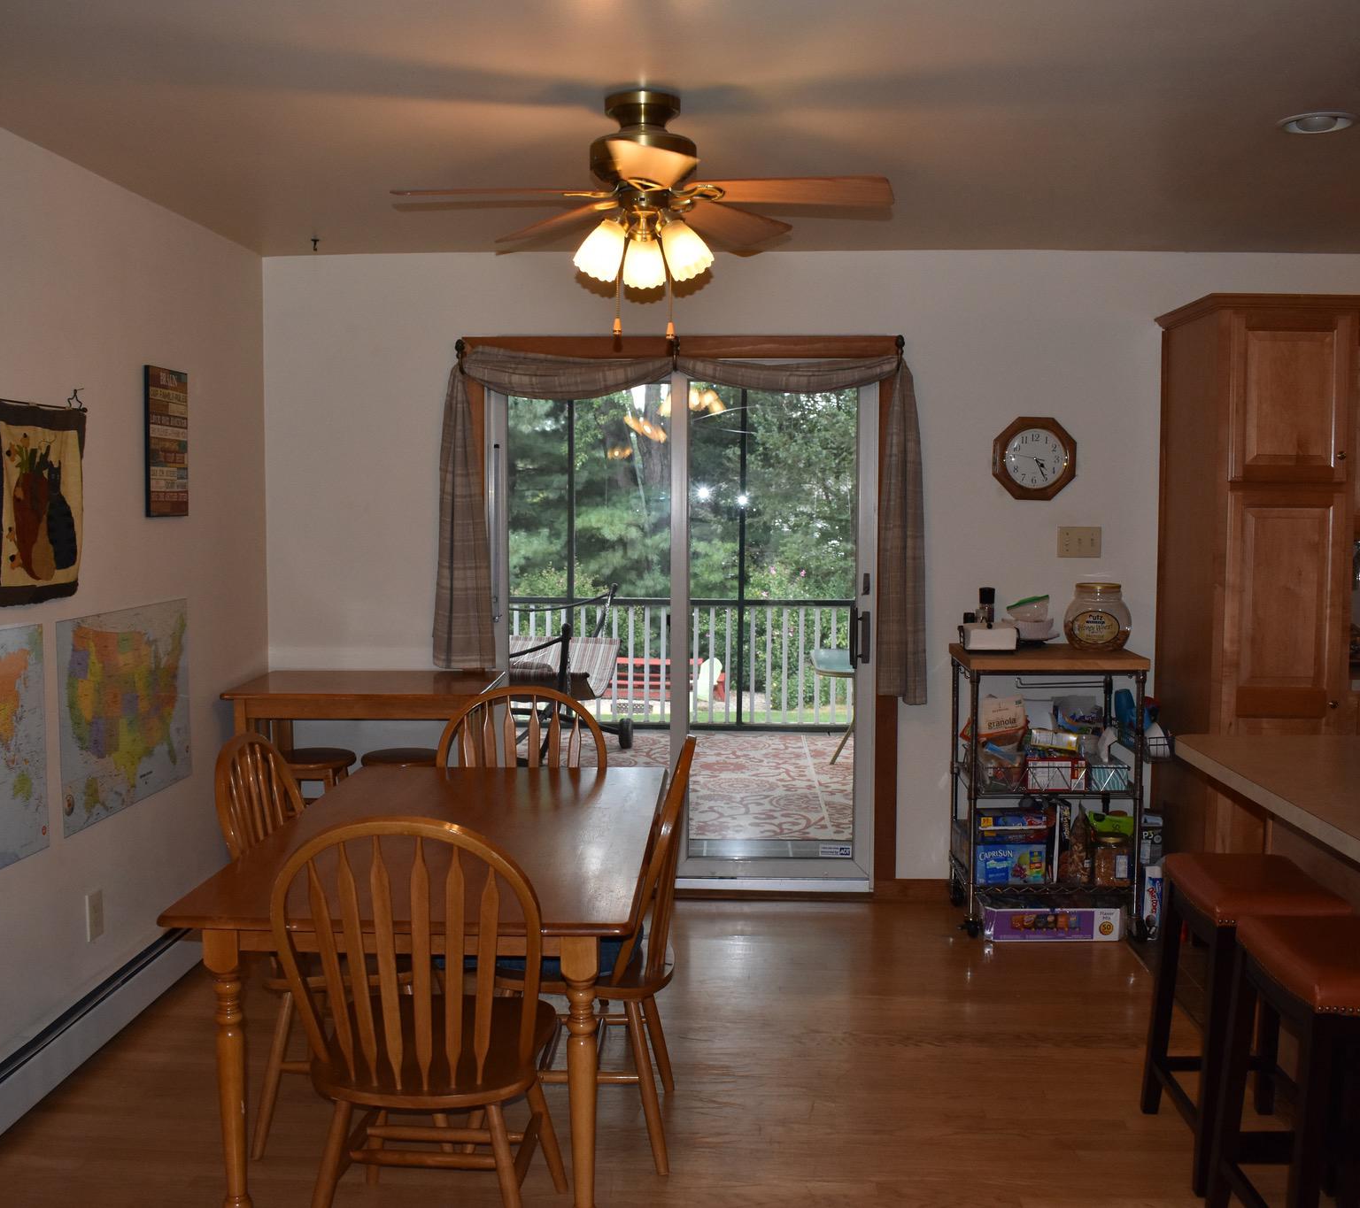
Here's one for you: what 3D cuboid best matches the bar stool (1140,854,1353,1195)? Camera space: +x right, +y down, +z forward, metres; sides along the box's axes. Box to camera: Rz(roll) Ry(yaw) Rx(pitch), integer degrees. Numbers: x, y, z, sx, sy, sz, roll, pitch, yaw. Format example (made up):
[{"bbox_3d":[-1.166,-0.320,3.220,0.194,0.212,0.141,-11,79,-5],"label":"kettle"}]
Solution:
[{"bbox_3d":[1.309,0.963,3.172,0.335,0.655,0.460,0,5,2],"label":"bar stool"}]

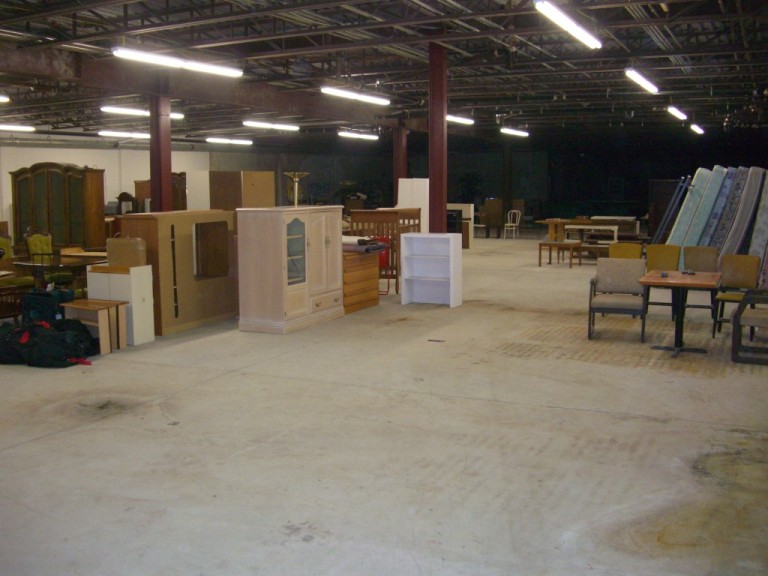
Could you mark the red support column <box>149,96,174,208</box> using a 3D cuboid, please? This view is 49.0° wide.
[{"bbox_3d":[-3.268,-1.336,12.428,0.220,2.972,0.220,3,8,26],"label":"red support column"}]

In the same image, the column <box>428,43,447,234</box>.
[{"bbox_3d":[0.773,-1.691,12.185,0.200,3.770,0.200,3,8,26],"label":"column"}]

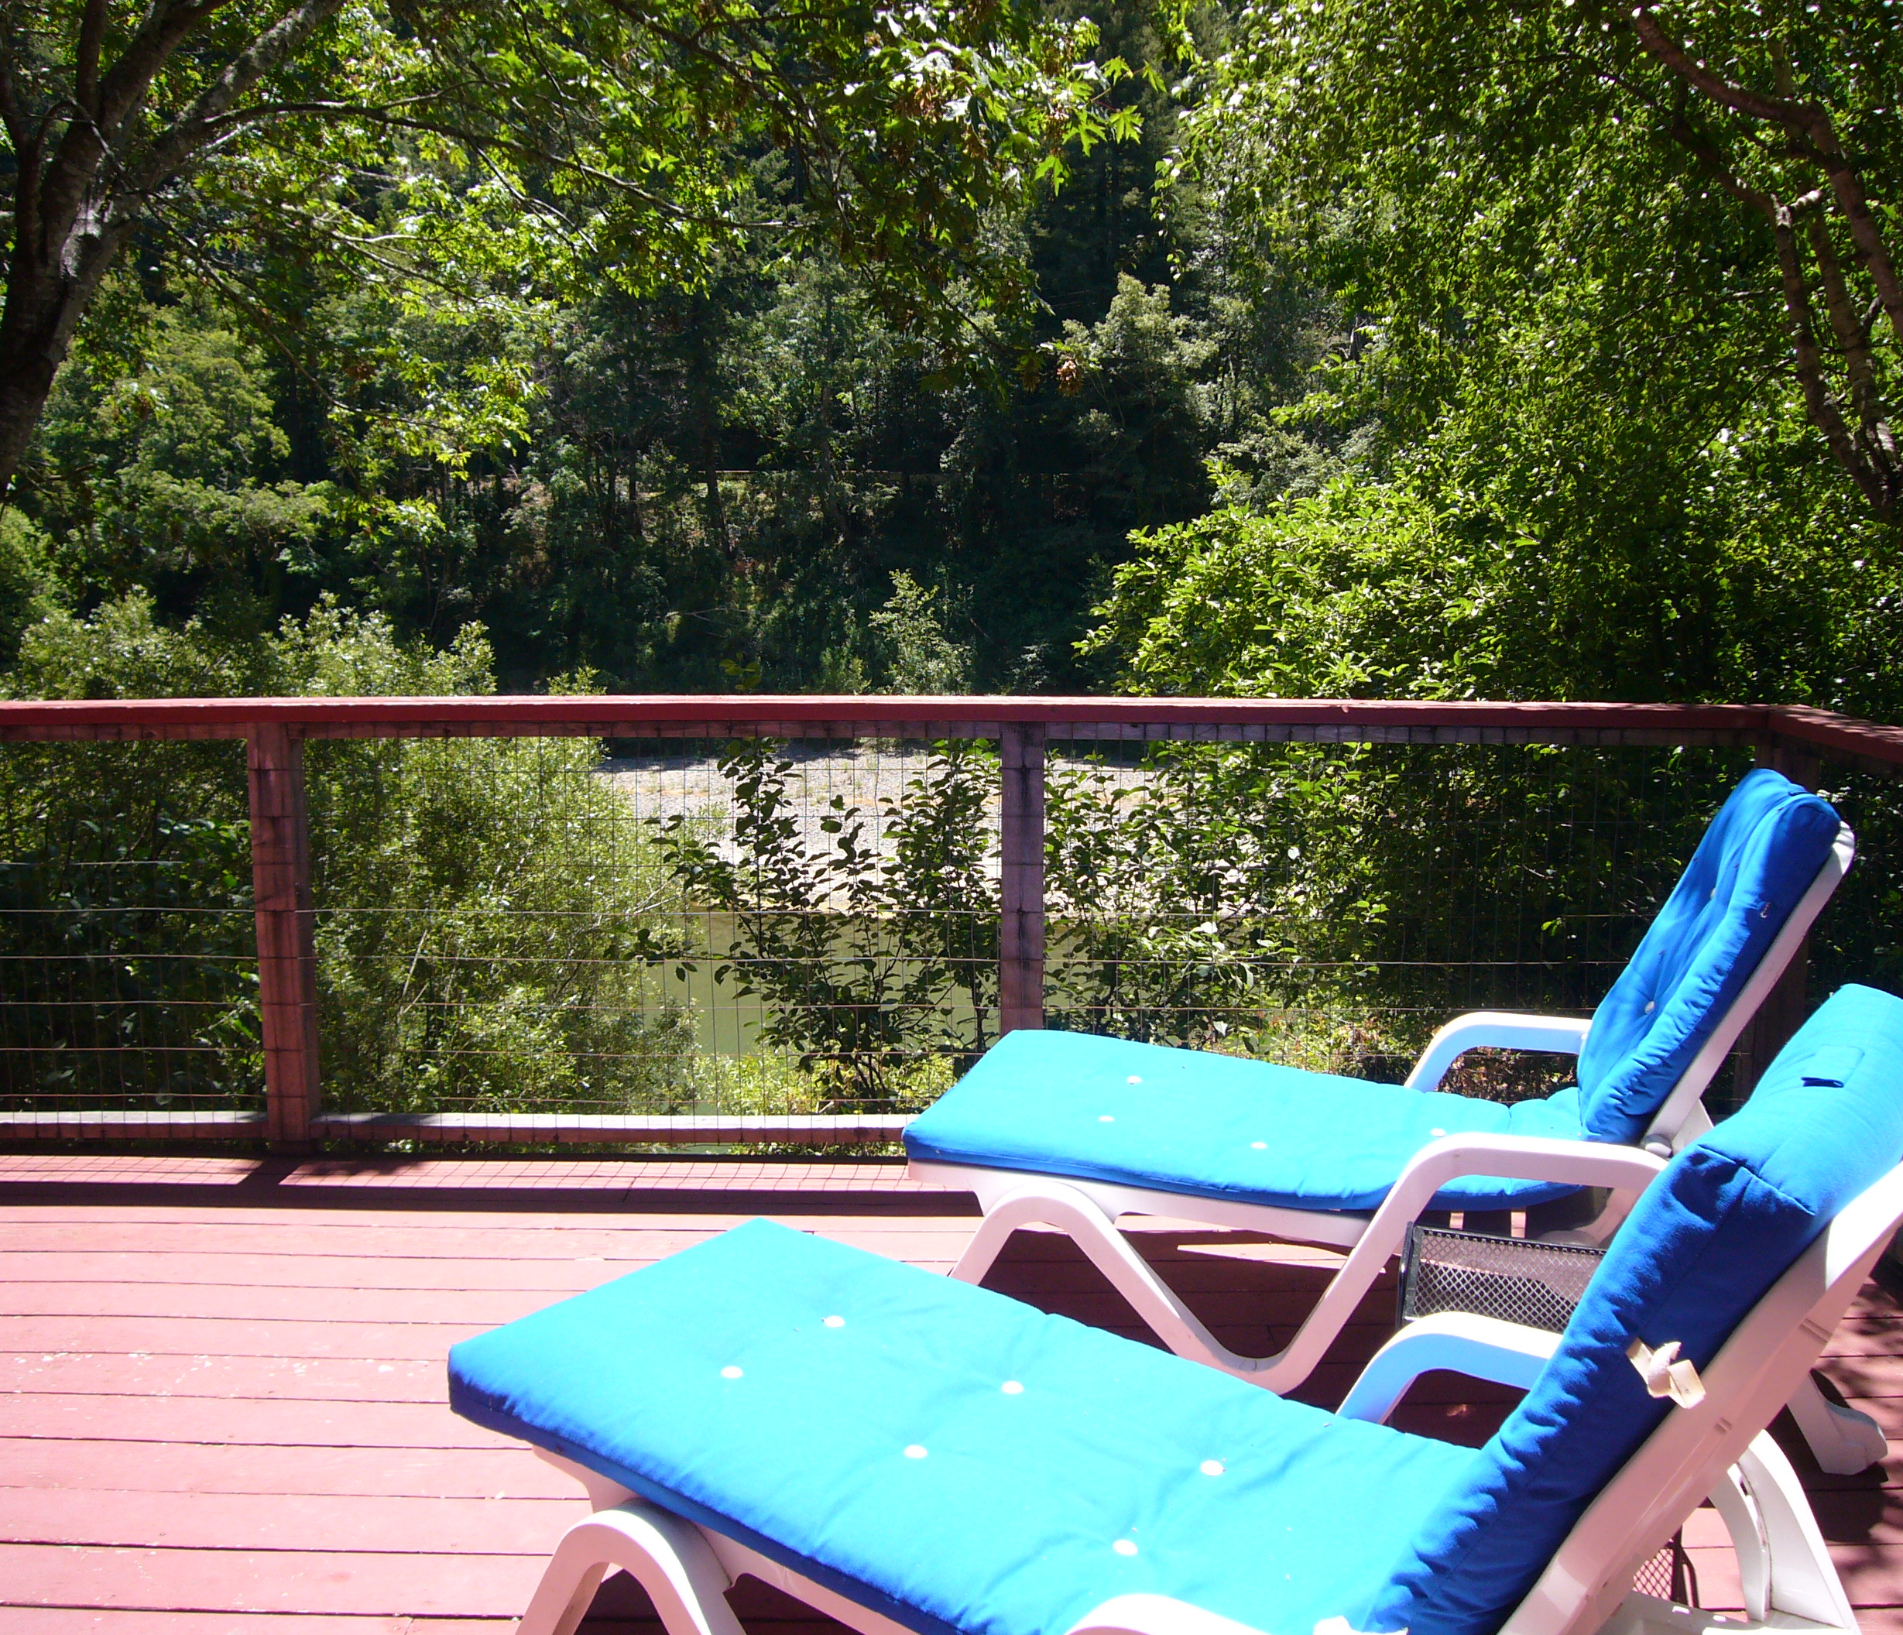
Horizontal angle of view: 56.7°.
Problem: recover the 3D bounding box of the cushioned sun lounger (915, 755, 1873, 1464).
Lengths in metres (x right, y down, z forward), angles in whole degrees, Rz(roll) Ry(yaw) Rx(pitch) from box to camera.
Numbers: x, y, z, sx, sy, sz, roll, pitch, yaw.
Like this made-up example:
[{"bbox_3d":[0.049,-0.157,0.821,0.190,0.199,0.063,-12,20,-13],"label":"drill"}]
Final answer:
[{"bbox_3d":[0.753,0.412,3.070,1.540,0.940,0.740,3,10,17],"label":"cushioned sun lounger"}]

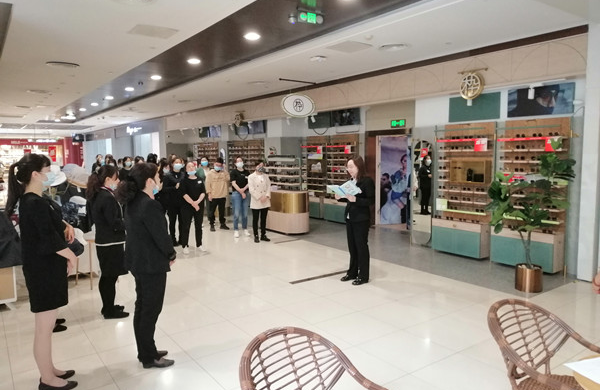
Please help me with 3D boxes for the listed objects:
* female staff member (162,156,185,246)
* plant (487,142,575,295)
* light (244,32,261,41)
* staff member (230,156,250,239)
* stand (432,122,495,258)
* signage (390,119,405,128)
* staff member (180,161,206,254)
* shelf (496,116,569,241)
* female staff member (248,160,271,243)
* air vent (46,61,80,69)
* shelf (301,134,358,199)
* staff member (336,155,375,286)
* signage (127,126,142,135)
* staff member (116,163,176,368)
[{"bbox_3d":[-2.299,0.126,8.255,0.450,1.603,0.300,-3,6,-23],"label":"female staff member"},{"bbox_3d":[2.723,0.214,5.351,0.920,1.780,0.950,-5,7,-35],"label":"plant"},{"bbox_3d":[-0.652,-2.196,6.186,0.200,0.060,0.200,-5,7,-35],"label":"light"},{"bbox_3d":[-1.205,0.036,9.091,0.440,1.592,0.300,-2,6,-14],"label":"staff member"},{"bbox_3d":[2.508,-0.081,6.926,0.340,2.030,0.860,-5,7,-35],"label":"stand"},{"bbox_3d":[1.925,-1.407,8.876,0.050,0.160,0.370,-5,7,-35],"label":"signage"},{"bbox_3d":[-1.870,0.185,7.848,0.450,1.551,0.290,-3,6,-21],"label":"staff member"},{"bbox_3d":[3.168,-0.277,6.197,0.280,1.500,0.890,-5,7,-35],"label":"shelf"},{"bbox_3d":[-0.763,0.107,8.666,0.450,1.519,0.290,-2,6,-16],"label":"female staff member"},{"bbox_3d":[-3.914,-2.160,7.459,0.500,0.060,0.500,-5,7,-35],"label":"air vent"},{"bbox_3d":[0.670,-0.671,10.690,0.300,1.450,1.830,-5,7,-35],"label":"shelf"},{"bbox_3d":[0.707,0.309,5.758,0.380,1.629,0.460,-5,7,-38],"label":"staff member"},{"bbox_3d":[-7.671,-2.981,20.878,0.080,0.370,2.300,-5,7,-35],"label":"signage"},{"bbox_3d":[-1.181,0.546,3.504,0.400,1.570,0.440,-5,7,-35],"label":"staff member"}]

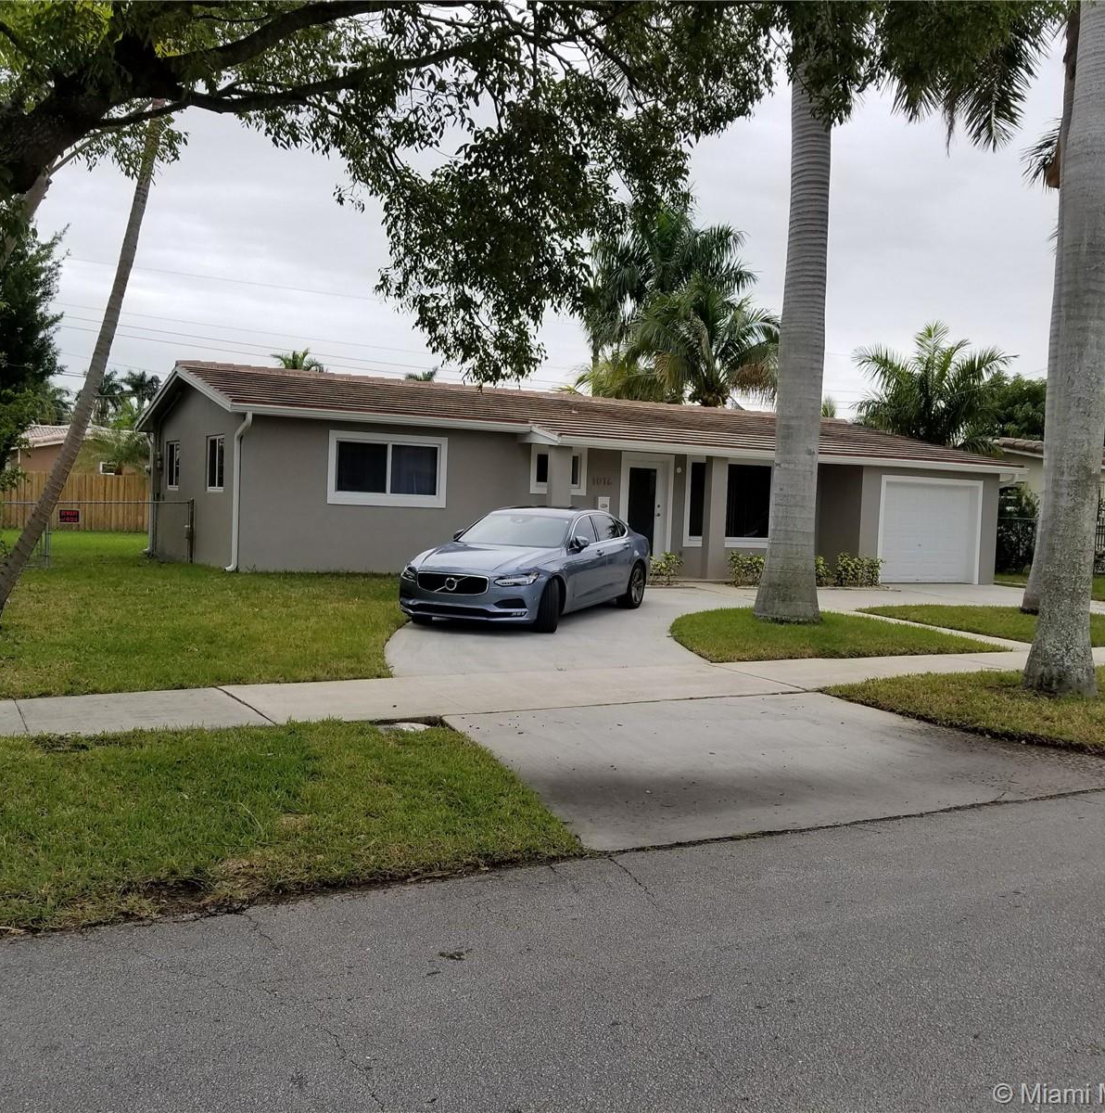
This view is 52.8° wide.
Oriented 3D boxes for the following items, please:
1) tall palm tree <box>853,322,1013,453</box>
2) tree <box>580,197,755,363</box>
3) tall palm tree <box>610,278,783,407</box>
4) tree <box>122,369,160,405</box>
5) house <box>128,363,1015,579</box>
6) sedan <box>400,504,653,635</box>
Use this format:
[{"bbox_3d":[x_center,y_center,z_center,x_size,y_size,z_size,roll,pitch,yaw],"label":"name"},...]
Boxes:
[{"bbox_3d":[11.134,-3.388,33.186,4.800,7.209,4.800,1,3,-29],"label":"tall palm tree"},{"bbox_3d":[3.992,-6.874,41.330,6.300,12.763,6.300,1,3,-29],"label":"tree"},{"bbox_3d":[4.399,-4.706,36.731,5.700,8.944,5.700,1,3,-29],"label":"tall palm tree"},{"bbox_3d":[-41.555,-12.404,112.338,4.200,13.081,4.200,1,3,-29],"label":"tree"},{"bbox_3d":[0.708,-1.700,25.146,17.670,3.850,9.900,1,3,-29],"label":"house"},{"bbox_3d":[-0.190,0.076,15.000,1.920,1.450,4.960,4,4,23],"label":"sedan"}]

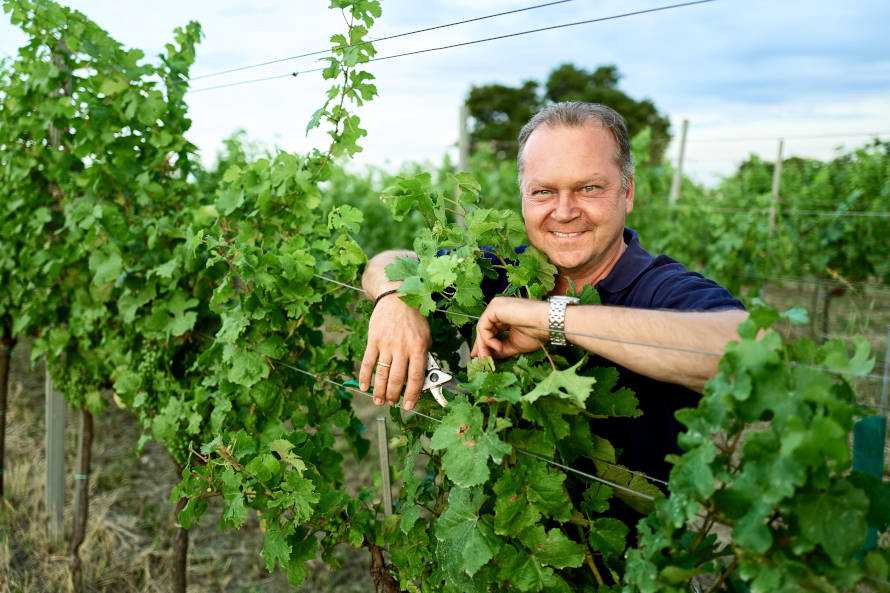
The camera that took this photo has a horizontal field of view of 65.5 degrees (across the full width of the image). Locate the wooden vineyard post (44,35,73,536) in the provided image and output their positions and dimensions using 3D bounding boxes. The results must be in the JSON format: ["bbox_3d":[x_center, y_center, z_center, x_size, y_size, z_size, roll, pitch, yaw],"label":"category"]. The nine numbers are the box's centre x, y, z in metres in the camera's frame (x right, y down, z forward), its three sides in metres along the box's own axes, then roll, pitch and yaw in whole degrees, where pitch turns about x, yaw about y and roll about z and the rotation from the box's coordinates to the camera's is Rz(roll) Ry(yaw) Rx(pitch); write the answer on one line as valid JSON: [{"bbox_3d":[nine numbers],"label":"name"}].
[{"bbox_3d":[-1.452,0.026,2.600,0.070,1.850,0.070,14,12,43],"label":"wooden vineyard post"}]

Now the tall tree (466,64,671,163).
[{"bbox_3d":[4.885,-6.145,28.480,8.200,6.400,7.500,4,9,10],"label":"tall tree"}]

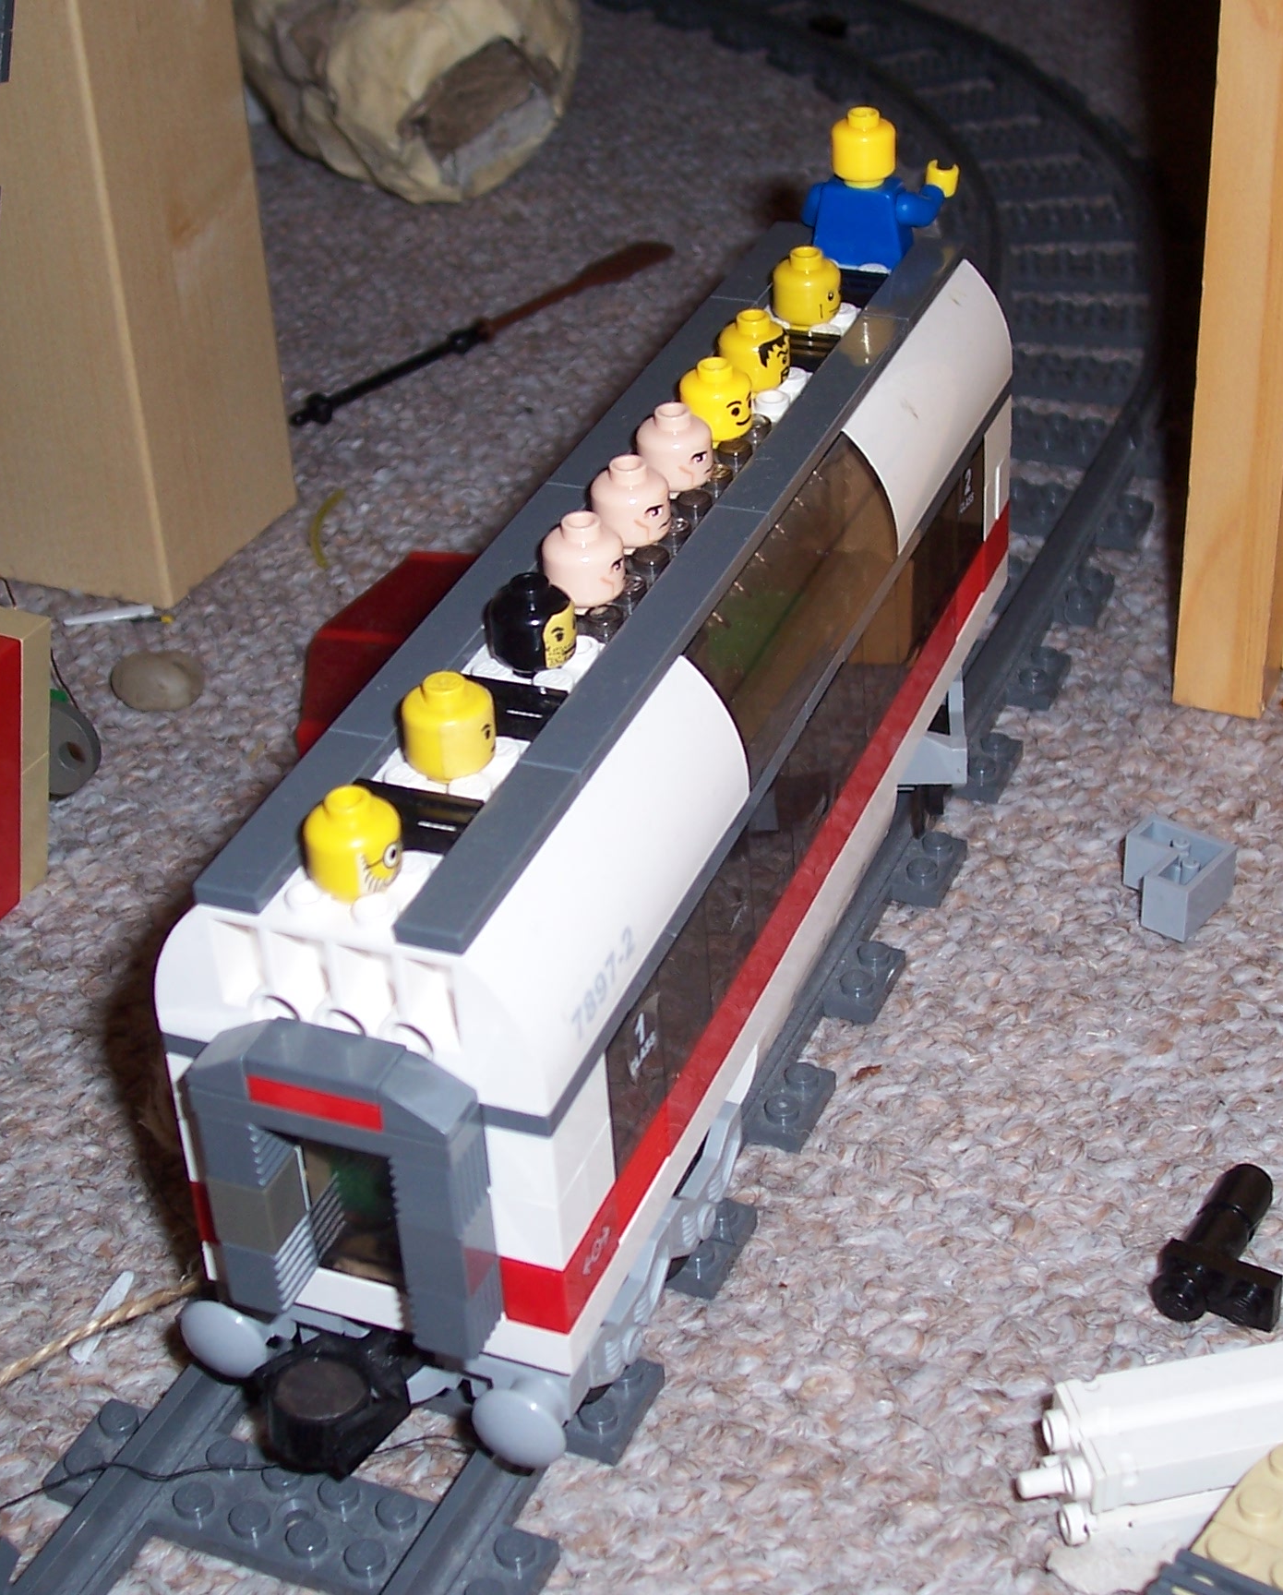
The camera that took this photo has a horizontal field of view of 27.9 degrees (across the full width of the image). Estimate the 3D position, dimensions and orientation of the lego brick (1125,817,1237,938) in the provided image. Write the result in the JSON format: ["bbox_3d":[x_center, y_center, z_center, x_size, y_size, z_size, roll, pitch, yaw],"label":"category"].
[{"bbox_3d":[0.085,0.014,0.416,0.016,0.011,0.016,23,42,34],"label":"lego brick"}]

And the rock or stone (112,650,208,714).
[{"bbox_3d":[-0.091,-0.022,0.485,0.018,0.009,0.015,0,34,6],"label":"rock or stone"}]

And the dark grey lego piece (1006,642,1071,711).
[{"bbox_3d":[0.073,-0.022,0.475,0.009,0.005,0.016,12,36,21],"label":"dark grey lego piece"}]

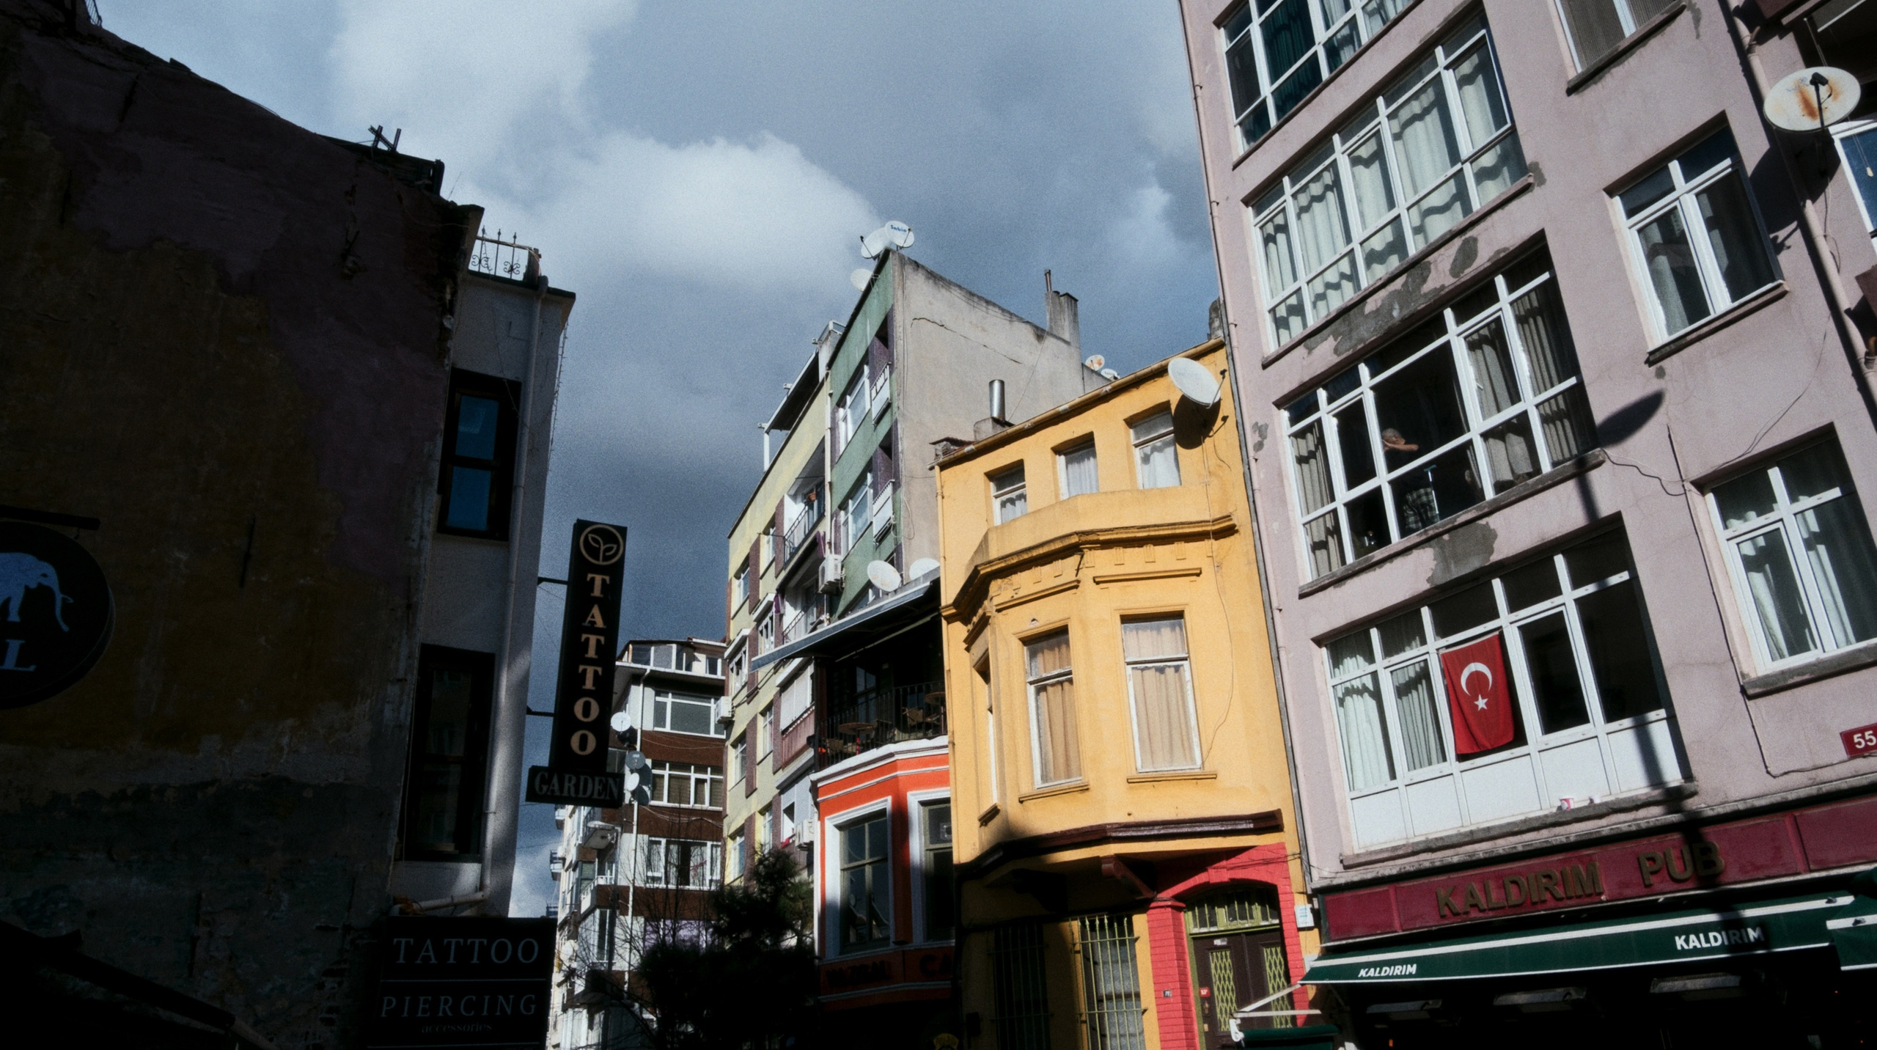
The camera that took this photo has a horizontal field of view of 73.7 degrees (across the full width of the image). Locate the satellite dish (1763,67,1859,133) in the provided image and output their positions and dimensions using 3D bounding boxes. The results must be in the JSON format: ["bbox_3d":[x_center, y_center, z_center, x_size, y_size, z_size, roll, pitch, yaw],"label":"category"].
[{"bbox_3d":[6.588,-3.247,9.427,0.630,0.620,0.400,-15,-26,26],"label":"satellite dish"}]

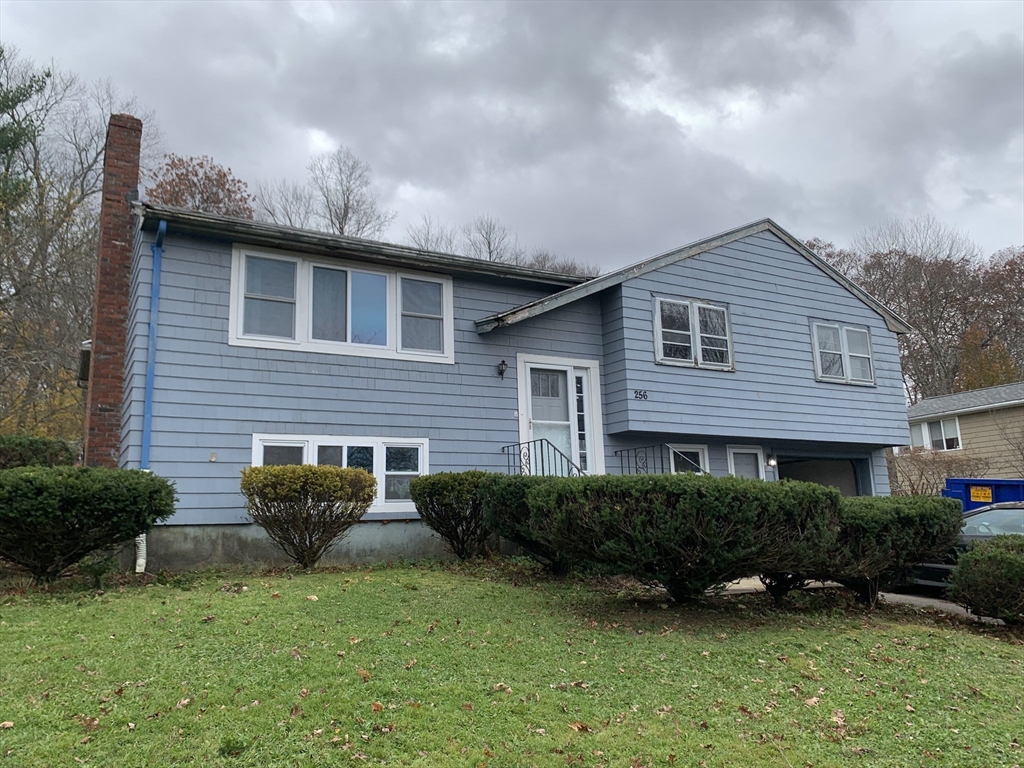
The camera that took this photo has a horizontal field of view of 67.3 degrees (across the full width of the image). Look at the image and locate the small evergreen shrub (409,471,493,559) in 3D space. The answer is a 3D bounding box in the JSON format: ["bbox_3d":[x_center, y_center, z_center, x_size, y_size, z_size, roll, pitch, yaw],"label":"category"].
[{"bbox_3d":[-0.769,1.802,10.536,1.228,1.154,1.167,-2,-10,0],"label":"small evergreen shrub"}]

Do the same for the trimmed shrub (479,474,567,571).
[{"bbox_3d":[0.354,1.777,9.733,1.467,1.172,1.394,4,-12,-30],"label":"trimmed shrub"}]

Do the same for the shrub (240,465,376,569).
[{"bbox_3d":[-2.432,1.605,9.211,1.532,1.175,1.455,4,-12,-30],"label":"shrub"}]

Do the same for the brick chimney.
[{"bbox_3d":[-6.058,-0.682,11.595,0.430,6.600,1.300,4,-12,-30],"label":"brick chimney"}]

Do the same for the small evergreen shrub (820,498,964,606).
[{"bbox_3d":[4.121,1.787,8.321,1.304,1.116,1.238,-1,-10,-3],"label":"small evergreen shrub"}]

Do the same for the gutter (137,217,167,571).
[{"bbox_3d":[-4.357,0.104,9.298,0.110,4.240,0.620,4,-12,-30],"label":"gutter"}]

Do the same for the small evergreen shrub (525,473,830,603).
[{"bbox_3d":[1.797,1.640,8.127,3.352,1.282,1.400,-1,-10,-3],"label":"small evergreen shrub"}]

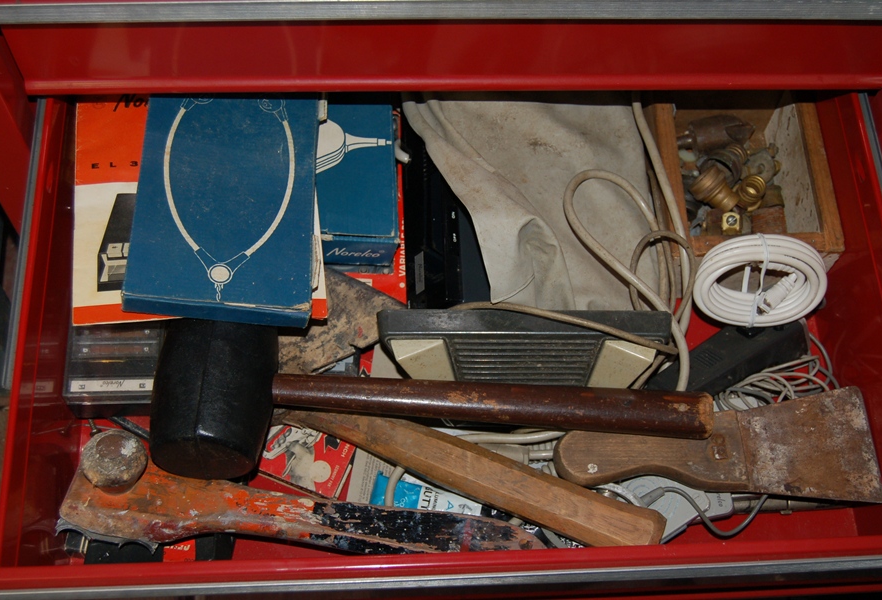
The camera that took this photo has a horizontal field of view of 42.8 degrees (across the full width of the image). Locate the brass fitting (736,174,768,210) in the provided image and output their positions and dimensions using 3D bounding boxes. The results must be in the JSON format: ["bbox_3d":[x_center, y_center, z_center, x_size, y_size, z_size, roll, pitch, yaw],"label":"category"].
[{"bbox_3d":[0.234,-0.081,0.849,0.019,0.025,0.019,7,58,-17],"label":"brass fitting"}]

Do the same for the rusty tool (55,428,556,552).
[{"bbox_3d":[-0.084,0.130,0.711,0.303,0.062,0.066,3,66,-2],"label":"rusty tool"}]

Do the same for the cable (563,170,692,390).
[{"bbox_3d":[0.128,-0.016,0.783,0.087,0.045,0.157,-1,66,-4],"label":"cable"}]

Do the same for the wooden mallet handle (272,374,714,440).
[{"bbox_3d":[0.035,0.068,0.730,0.287,0.031,0.031,3,66,-2],"label":"wooden mallet handle"}]

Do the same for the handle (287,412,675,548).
[{"bbox_3d":[0.015,0.108,0.729,0.262,0.030,0.034,19,66,5],"label":"handle"}]

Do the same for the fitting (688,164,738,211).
[{"bbox_3d":[0.203,-0.083,0.842,0.038,0.026,0.026,43,69,-7],"label":"fitting"}]

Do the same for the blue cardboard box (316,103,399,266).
[{"bbox_3d":[-0.060,-0.089,0.802,0.058,0.036,0.118,-1,66,-4],"label":"blue cardboard box"}]

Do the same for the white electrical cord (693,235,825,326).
[{"bbox_3d":[0.223,-0.013,0.787,0.095,0.077,0.028,-1,44,-4],"label":"white electrical cord"}]

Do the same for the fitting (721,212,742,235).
[{"bbox_3d":[0.216,-0.058,0.837,0.015,0.016,0.015,-1,84,-4],"label":"fitting"}]

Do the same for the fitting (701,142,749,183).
[{"bbox_3d":[0.216,-0.105,0.858,0.034,0.027,0.027,-39,73,1],"label":"fitting"}]

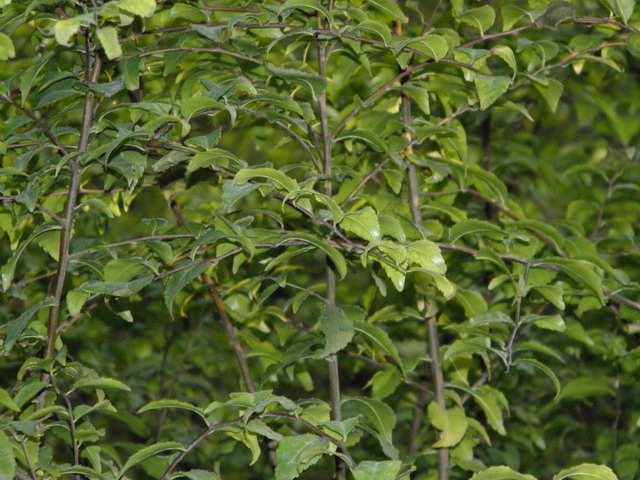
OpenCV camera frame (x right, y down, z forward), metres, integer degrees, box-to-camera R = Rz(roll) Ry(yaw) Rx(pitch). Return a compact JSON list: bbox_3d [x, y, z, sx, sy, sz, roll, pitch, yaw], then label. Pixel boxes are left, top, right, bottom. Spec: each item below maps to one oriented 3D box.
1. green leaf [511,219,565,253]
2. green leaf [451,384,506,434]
[{"bbox_3d":[0.224,-0.005,4.350,0.060,0.023,0.029,28,0,0],"label":"green leaf"},{"bbox_3d":[0.164,0.170,4.300,0.071,0.024,0.030,44,0,0],"label":"green leaf"}]

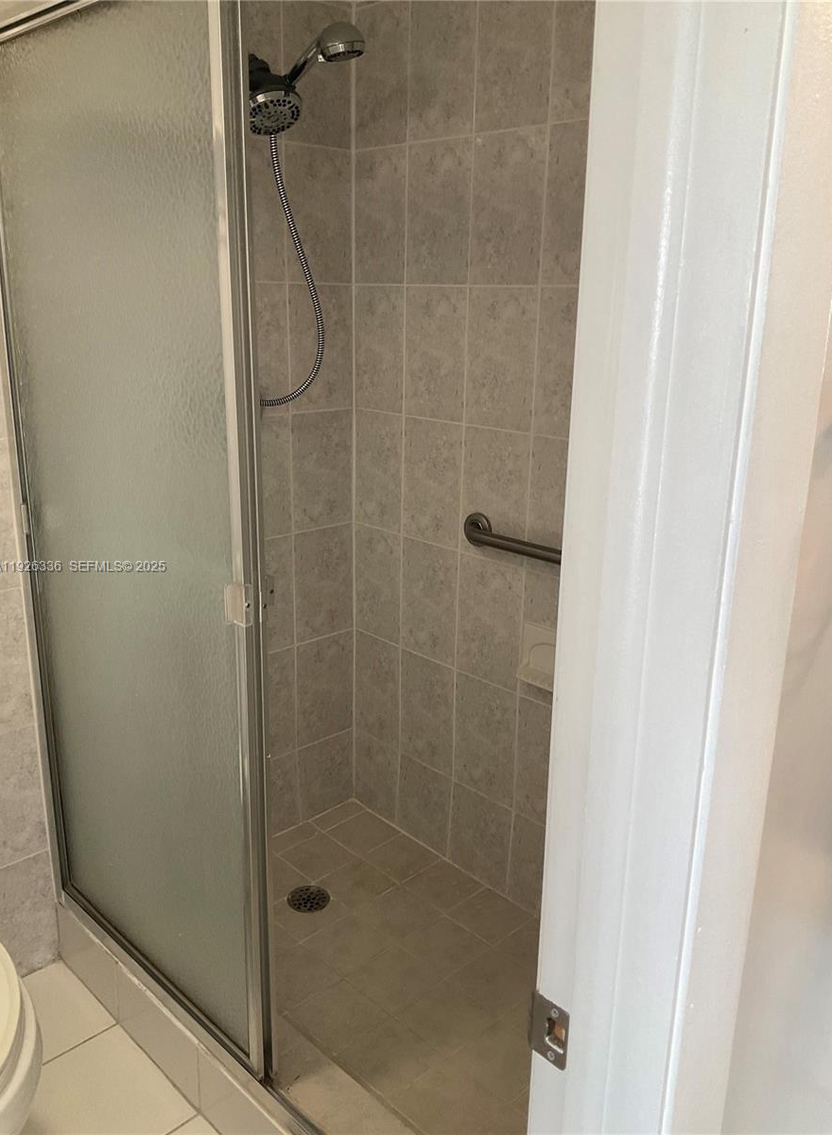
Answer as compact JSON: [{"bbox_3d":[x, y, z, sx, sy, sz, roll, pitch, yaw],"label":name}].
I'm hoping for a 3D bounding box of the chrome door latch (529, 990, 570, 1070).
[{"bbox_3d":[0.105,0.359,0.743,0.008,0.057,0.038,-14,23,-41],"label":"chrome door latch"}]

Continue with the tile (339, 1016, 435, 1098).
[{"bbox_3d":[-0.053,0.986,1.895,0.154,0.009,0.154,-16,24,-41],"label":"tile"}]

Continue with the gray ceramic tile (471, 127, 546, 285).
[{"bbox_3d":[0.192,-0.744,1.983,0.009,0.301,0.200,-14,22,-42],"label":"gray ceramic tile"}]

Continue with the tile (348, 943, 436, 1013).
[{"bbox_3d":[-0.050,0.917,2.105,0.153,0.010,0.153,-17,25,-41],"label":"tile"}]

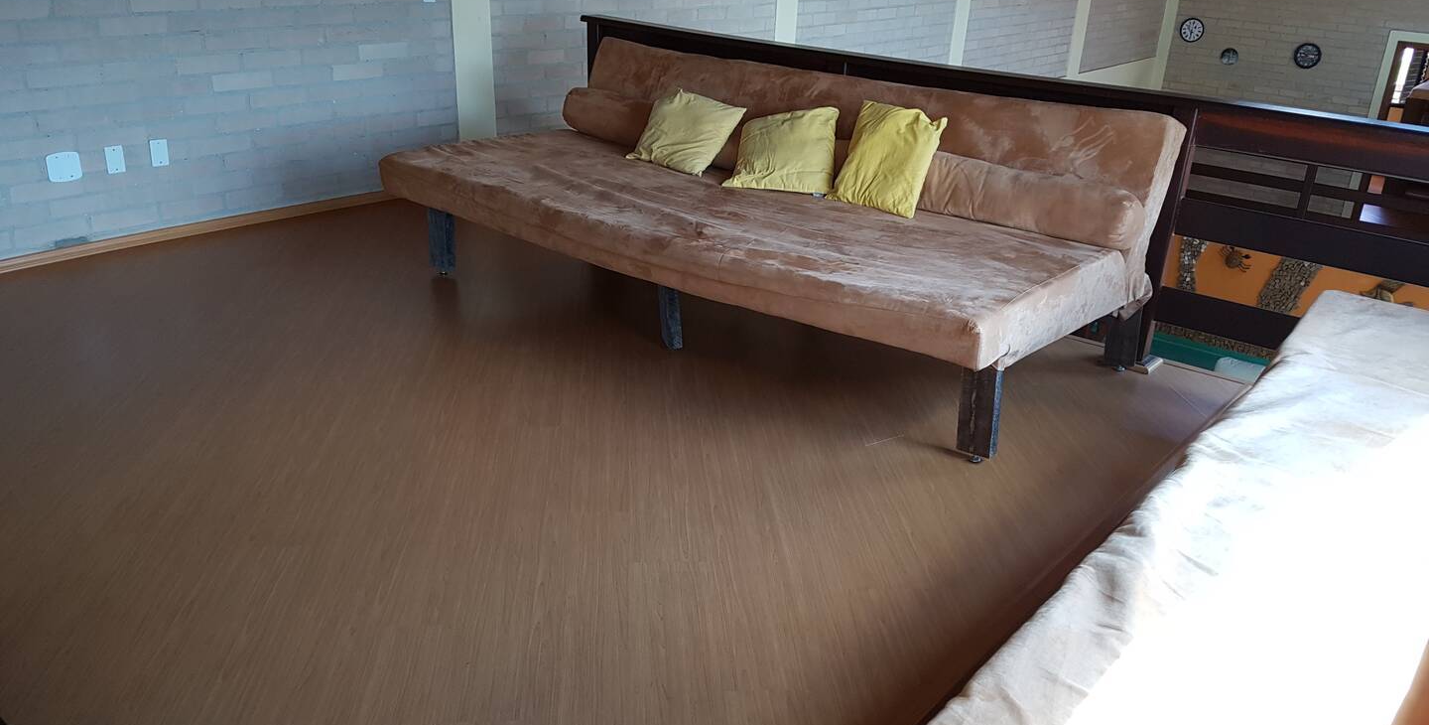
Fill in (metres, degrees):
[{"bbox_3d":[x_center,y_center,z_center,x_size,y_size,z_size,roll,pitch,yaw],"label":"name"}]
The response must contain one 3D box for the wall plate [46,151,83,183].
[{"bbox_3d":[-2.667,-0.800,4.404,0.010,0.117,0.122,20,29,36],"label":"wall plate"}]

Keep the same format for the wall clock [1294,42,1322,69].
[{"bbox_3d":[6.846,-3.529,12.379,0.290,0.290,0.045,20,29,36],"label":"wall clock"}]

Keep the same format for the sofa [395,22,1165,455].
[{"bbox_3d":[0.119,-0.581,3.950,2.607,0.923,1.250,20,29,35],"label":"sofa"}]

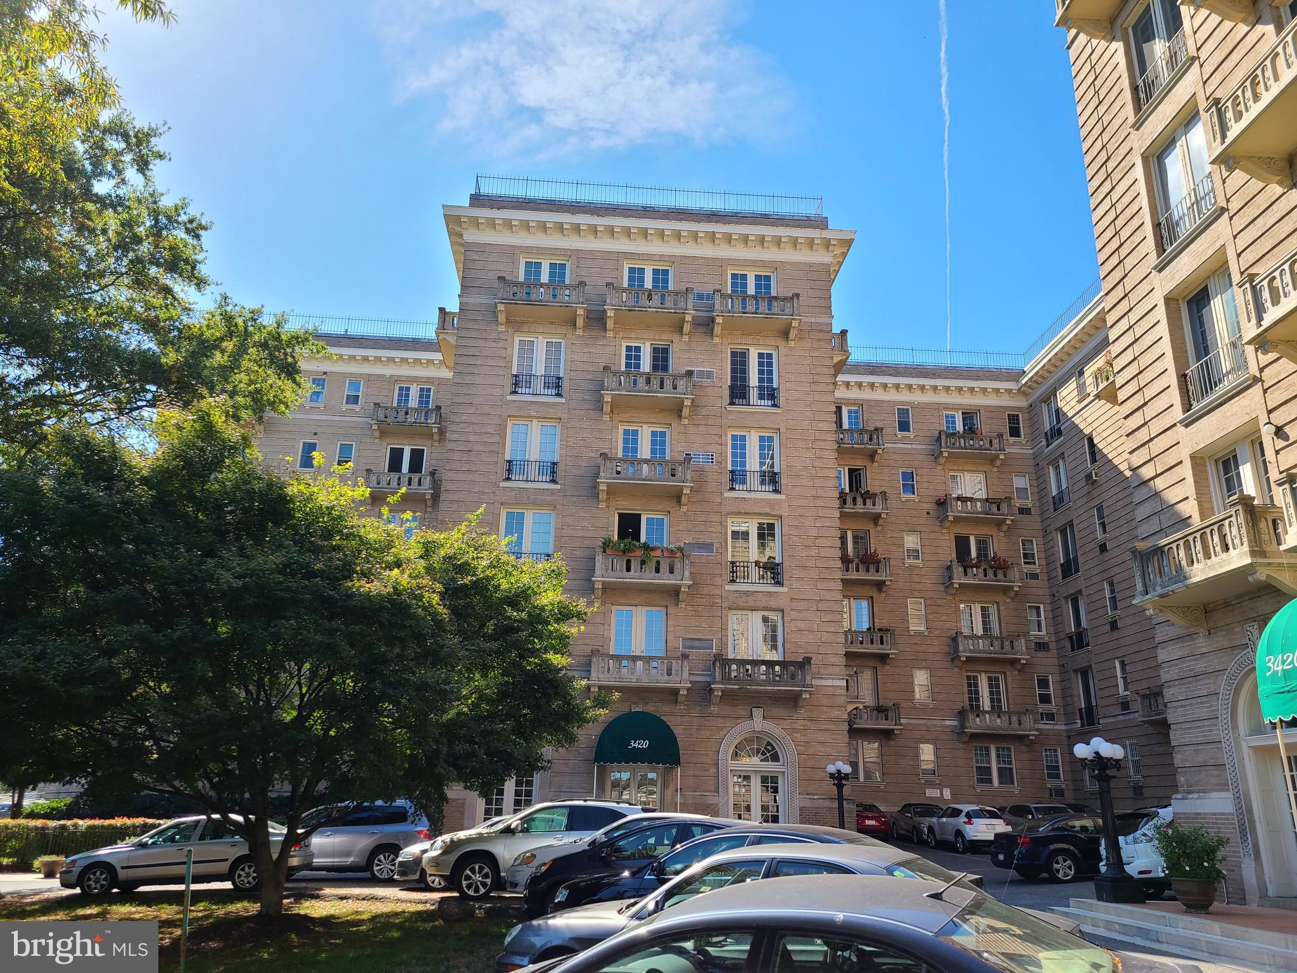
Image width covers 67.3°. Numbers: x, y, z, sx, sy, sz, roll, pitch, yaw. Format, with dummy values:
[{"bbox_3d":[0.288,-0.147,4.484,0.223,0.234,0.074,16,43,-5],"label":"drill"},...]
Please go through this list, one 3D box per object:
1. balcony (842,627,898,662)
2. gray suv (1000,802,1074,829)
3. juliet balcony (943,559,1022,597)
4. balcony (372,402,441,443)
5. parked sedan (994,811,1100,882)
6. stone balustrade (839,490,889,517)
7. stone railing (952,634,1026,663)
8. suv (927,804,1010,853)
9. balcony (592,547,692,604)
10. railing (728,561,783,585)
[{"bbox_3d":[9.108,6.886,41.934,3.100,1.350,1.000,2,-19,-4],"label":"balcony"},{"bbox_3d":[14.112,12.194,34.722,1.830,1.570,4.600,3,-19,-4],"label":"gray suv"},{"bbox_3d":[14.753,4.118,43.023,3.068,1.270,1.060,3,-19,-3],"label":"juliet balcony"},{"bbox_3d":[-10.696,-2.725,43.389,3.040,1.440,1.060,3,-19,-3],"label":"balcony"},{"bbox_3d":[10.572,8.426,22.724,4.850,1.490,1.830,2,-18,-1],"label":"parked sedan"},{"bbox_3d":[9.056,0.847,43.357,3.050,1.090,1.030,2,-18,-4],"label":"stone balustrade"},{"bbox_3d":[14.699,6.990,42.064,3.064,1.020,1.060,3,-19,-3],"label":"stone railing"},{"bbox_3d":[11.274,12.058,34.434,1.765,1.570,4.125,3,-19,-5],"label":"suv"},{"bbox_3d":[-0.216,2.945,31.281,3.170,1.560,1.040,3,-18,-3],"label":"balcony"},{"bbox_3d":[3.433,2.767,31.032,1.770,0.735,0.080,2,-18,-4],"label":"railing"}]

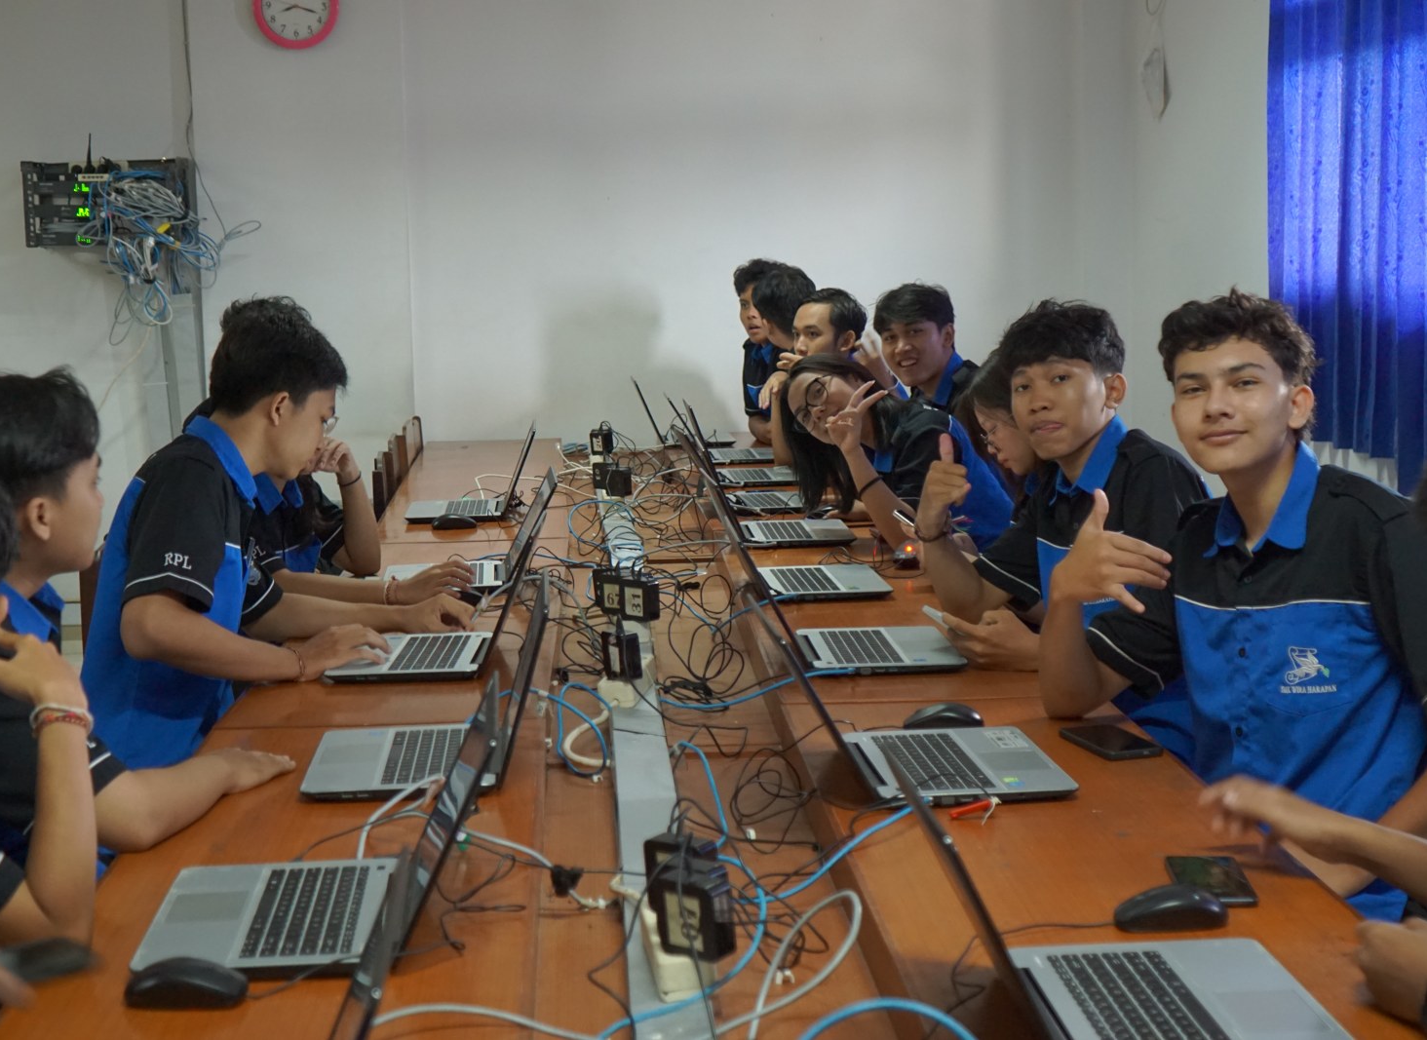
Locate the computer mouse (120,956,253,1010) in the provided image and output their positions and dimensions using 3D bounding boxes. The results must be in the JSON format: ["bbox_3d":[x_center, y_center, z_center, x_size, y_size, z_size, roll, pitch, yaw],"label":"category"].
[{"bbox_3d":[-0.498,0.436,1.971,0.113,0.038,0.062,-1,7,1],"label":"computer mouse"}]

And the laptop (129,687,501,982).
[{"bbox_3d":[-0.403,0.311,2.176,0.353,0.229,0.342,-2,7,-6],"label":"laptop"}]

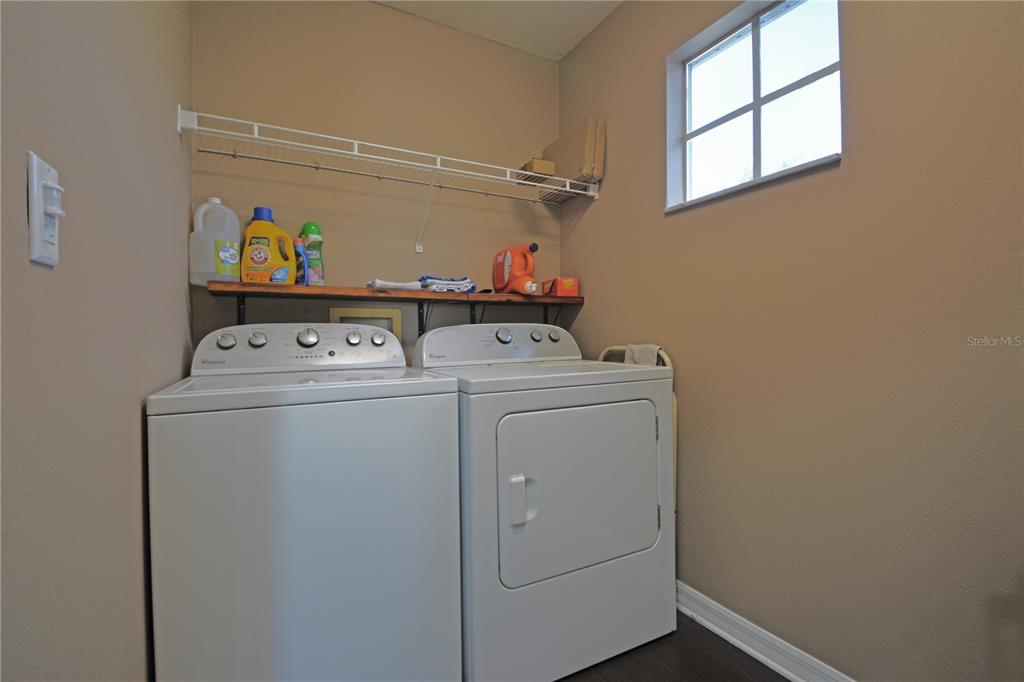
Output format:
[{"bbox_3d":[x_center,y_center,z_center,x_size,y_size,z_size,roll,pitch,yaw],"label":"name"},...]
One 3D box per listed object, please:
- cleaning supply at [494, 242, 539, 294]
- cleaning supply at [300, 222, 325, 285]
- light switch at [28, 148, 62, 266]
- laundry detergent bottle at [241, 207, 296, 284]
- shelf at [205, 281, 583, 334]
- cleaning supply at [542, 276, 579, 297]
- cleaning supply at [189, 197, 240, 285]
[{"bbox_3d":[0.017,-0.333,2.055,0.145,0.245,0.225,-1,0,-39],"label":"cleaning supply"},{"bbox_3d":[-0.771,-0.326,1.638,0.088,0.247,0.070,-1,0,-32],"label":"cleaning supply"},{"bbox_3d":[-0.556,-0.157,0.510,0.020,0.121,0.066,-1,0,-30],"label":"light switch"},{"bbox_3d":[-0.892,-0.339,1.565,0.175,0.275,0.110,-1,0,-29],"label":"laundry detergent bottle"},{"bbox_3d":[-0.385,-0.114,1.865,1.530,0.185,0.215,-1,0,-27],"label":"shelf"},{"bbox_3d":[0.245,-0.262,2.165,0.125,0.098,0.150,-1,0,-27],"label":"cleaning supply"},{"bbox_3d":[-1.061,-0.356,1.513,0.147,0.312,0.147,0,0,25],"label":"cleaning supply"}]

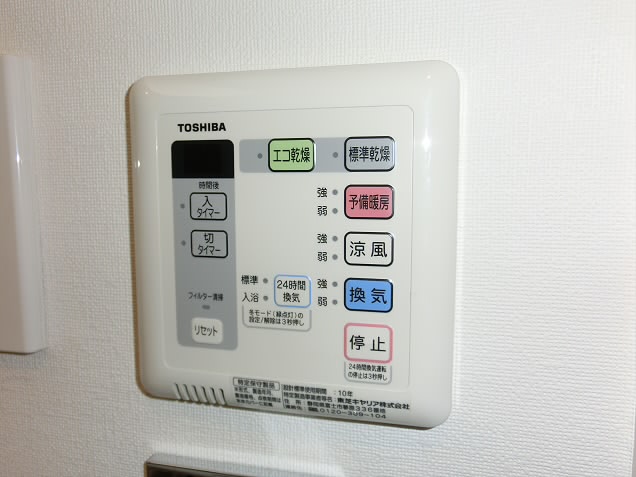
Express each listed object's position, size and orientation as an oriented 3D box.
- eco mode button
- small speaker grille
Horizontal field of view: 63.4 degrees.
[{"bbox_3d":[-0.009,-0.028,0.171,0.016,0.011,0.002,1,5,13],"label":"eco mode button"},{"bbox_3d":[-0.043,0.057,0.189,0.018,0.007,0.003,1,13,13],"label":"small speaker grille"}]

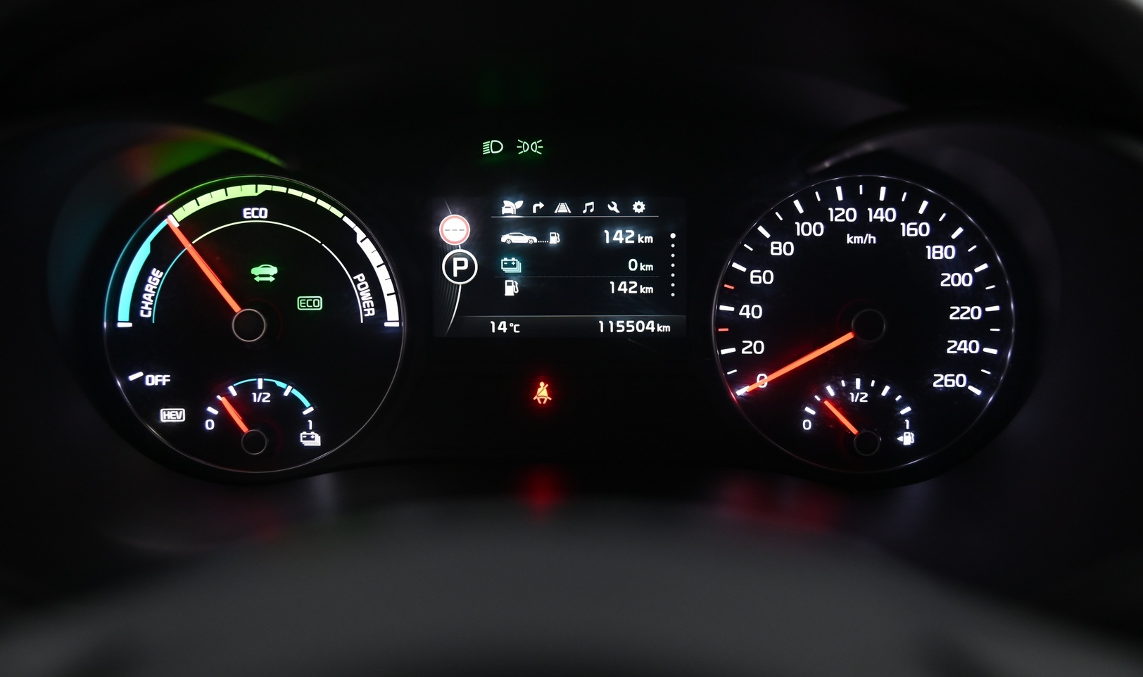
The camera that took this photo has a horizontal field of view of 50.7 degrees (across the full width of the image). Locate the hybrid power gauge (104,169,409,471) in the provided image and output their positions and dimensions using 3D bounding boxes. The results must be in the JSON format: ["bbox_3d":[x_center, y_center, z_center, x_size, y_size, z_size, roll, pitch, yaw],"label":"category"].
[{"bbox_3d":[-0.118,-0.005,0.450,0.113,0.113,0.020,0,5,0],"label":"hybrid power gauge"}]

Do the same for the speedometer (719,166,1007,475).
[{"bbox_3d":[0.109,-0.005,0.450,0.113,0.113,0.020,0,5,0],"label":"speedometer"}]

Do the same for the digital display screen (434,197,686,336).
[{"bbox_3d":[-0.004,-0.027,0.454,0.095,0.054,0.010,0,5,0],"label":"digital display screen"}]

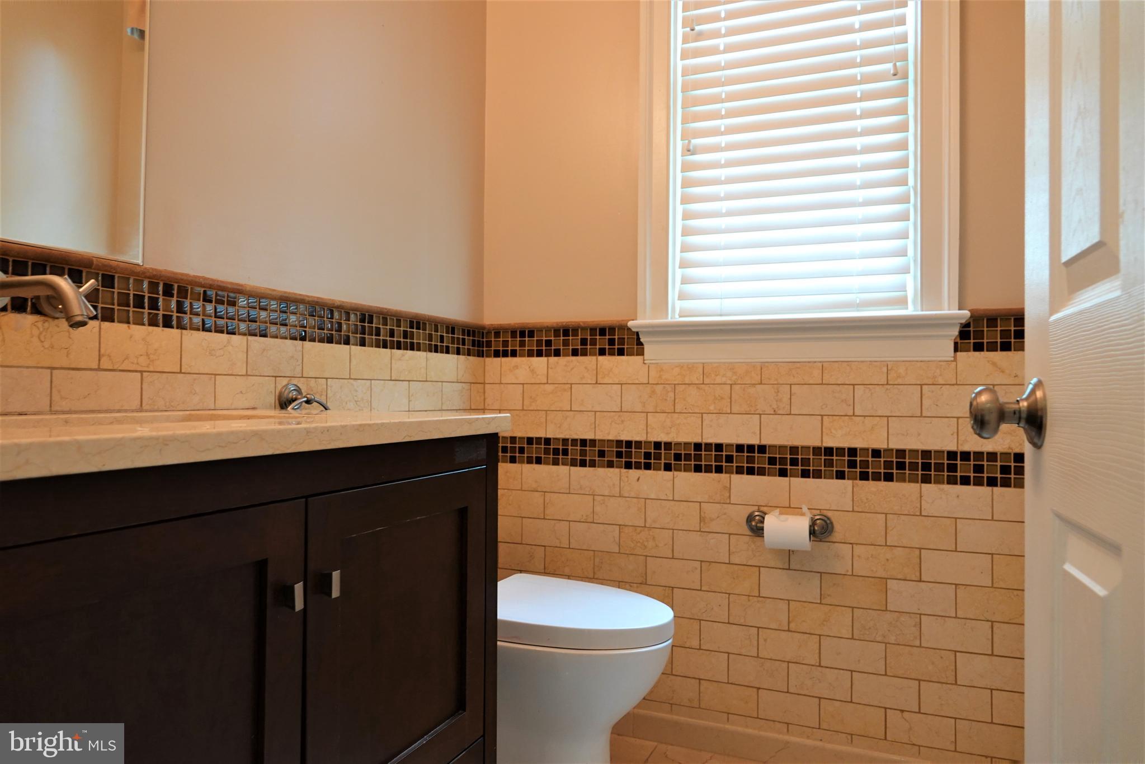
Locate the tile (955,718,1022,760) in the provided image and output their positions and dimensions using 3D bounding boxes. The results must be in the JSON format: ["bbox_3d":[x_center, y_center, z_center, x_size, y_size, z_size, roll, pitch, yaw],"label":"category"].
[{"bbox_3d":[0.992,0.845,1.801,0.152,0.076,0.010,0,-2,22],"label":"tile"}]

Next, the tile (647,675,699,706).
[{"bbox_3d":[0.274,0.840,2.091,0.151,0.076,0.010,0,-1,22],"label":"tile"}]

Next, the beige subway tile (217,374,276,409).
[{"bbox_3d":[-0.649,0.027,1.511,0.010,0.076,0.152,0,-1,25],"label":"beige subway tile"}]

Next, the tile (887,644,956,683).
[{"bbox_3d":[0.839,0.676,1.840,0.152,0.076,0.010,0,-1,23],"label":"tile"}]

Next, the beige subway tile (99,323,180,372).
[{"bbox_3d":[-0.750,-0.057,1.325,0.010,0.076,0.151,0,-1,25],"label":"beige subway tile"}]

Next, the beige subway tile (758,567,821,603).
[{"bbox_3d":[0.559,0.519,1.961,0.152,0.076,0.010,0,-1,23],"label":"beige subway tile"}]

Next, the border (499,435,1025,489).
[{"bbox_3d":[0.448,0.205,2.028,1.546,0.078,0.010,0,-1,22],"label":"border"}]

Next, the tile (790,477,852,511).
[{"bbox_3d":[0.638,0.288,1.958,0.152,0.076,0.010,0,-1,23],"label":"tile"}]

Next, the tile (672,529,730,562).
[{"bbox_3d":[0.350,0.443,2.064,0.152,0.077,0.010,0,-1,22],"label":"tile"}]

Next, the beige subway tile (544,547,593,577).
[{"bbox_3d":[-0.009,0.519,2.208,0.151,0.076,0.010,0,-1,22],"label":"beige subway tile"}]

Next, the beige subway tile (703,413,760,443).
[{"bbox_3d":[0.424,0.124,2.041,0.151,0.076,0.010,0,-1,22],"label":"beige subway tile"}]

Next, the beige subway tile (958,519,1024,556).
[{"bbox_3d":[0.993,0.367,1.804,0.151,0.076,0.010,0,-1,22],"label":"beige subway tile"}]

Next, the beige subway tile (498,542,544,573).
[{"bbox_3d":[-0.152,0.524,2.285,0.152,0.076,0.010,0,-2,22],"label":"beige subway tile"}]

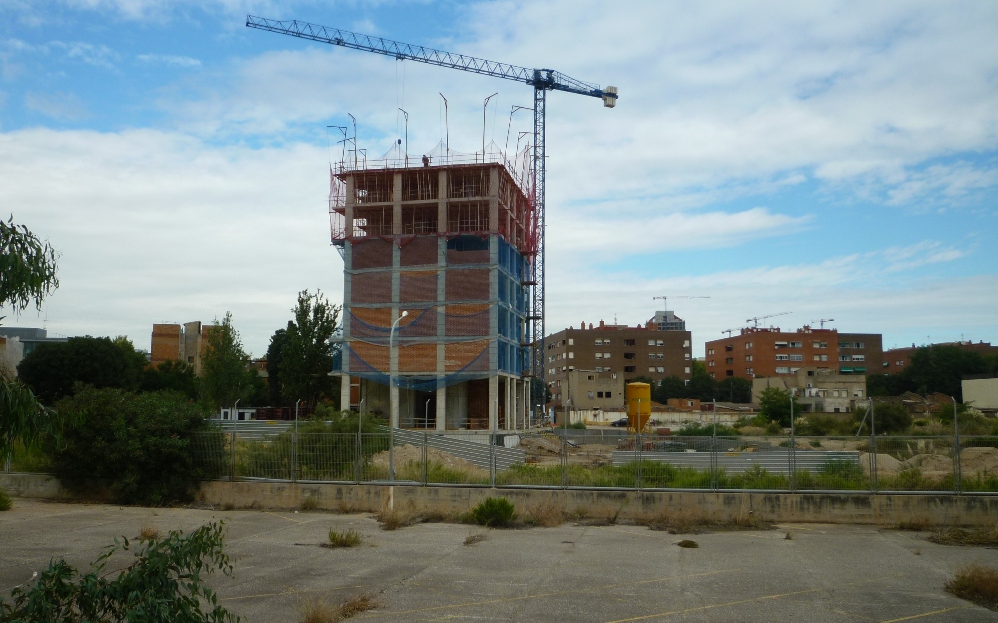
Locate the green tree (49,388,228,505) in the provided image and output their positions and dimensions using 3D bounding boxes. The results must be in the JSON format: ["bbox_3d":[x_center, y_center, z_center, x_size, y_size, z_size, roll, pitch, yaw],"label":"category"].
[{"bbox_3d":[-14.060,5.124,32.322,6.500,4.360,5.000,1,-7,-11],"label":"green tree"}]

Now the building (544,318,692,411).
[{"bbox_3d":[25.980,14.760,190.630,27.800,22.300,23.000,1,-7,-10],"label":"building"}]

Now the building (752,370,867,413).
[{"bbox_3d":[61.400,17.400,167.010,15.400,10.900,15.000,1,-7,-10],"label":"building"}]

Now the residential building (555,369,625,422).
[{"bbox_3d":[17.280,15.960,151.700,8.700,10.200,9.500,1,-7,-10],"label":"residential building"}]

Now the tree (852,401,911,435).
[{"bbox_3d":[44.880,12.470,97.950,7.000,4.000,6.300,-3,-8,24],"label":"tree"}]

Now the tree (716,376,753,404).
[{"bbox_3d":[48.430,18.210,172.370,7.200,9.400,7.200,-2,-7,16],"label":"tree"}]

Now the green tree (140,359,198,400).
[{"bbox_3d":[-45.310,11.580,115.320,7.800,9.600,7.500,3,-8,-21],"label":"green tree"}]

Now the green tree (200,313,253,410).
[{"bbox_3d":[-38.448,7.994,117.874,7.300,16.100,7.000,2,-7,-17],"label":"green tree"}]

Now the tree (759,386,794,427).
[{"bbox_3d":[47.545,16.208,142.080,6.600,7.250,6.400,-2,-7,17],"label":"tree"}]

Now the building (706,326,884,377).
[{"bbox_3d":[71.400,15.908,203.033,31.500,22.100,25.500,1,-7,-7],"label":"building"}]

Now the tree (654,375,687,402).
[{"bbox_3d":[34.860,17.910,170.370,6.500,9.500,6.500,-1,-7,11],"label":"tree"}]

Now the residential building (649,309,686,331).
[{"bbox_3d":[134.198,40.769,669.829,30.000,83.730,28.000,-1,-7,6],"label":"residential building"}]

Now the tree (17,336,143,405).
[{"bbox_3d":[-41.563,7.192,82.727,11.600,9.670,10.000,2,-7,-17],"label":"tree"}]

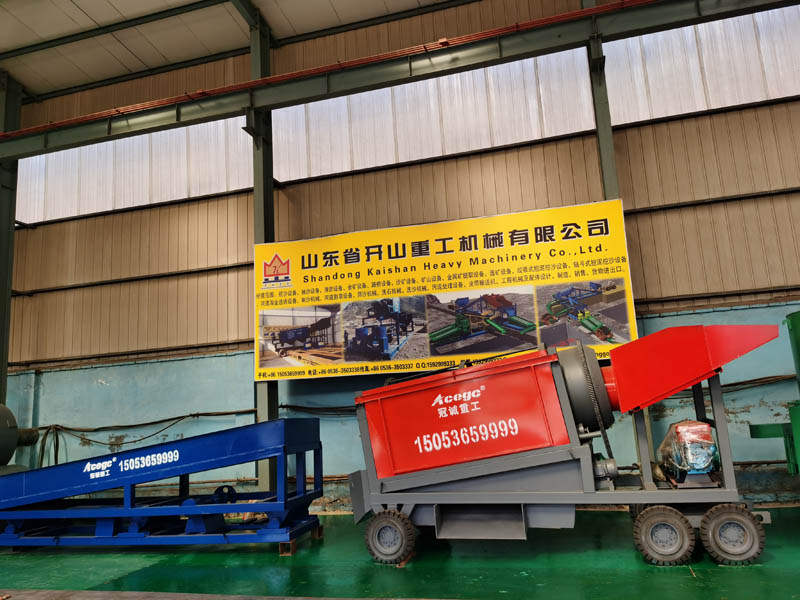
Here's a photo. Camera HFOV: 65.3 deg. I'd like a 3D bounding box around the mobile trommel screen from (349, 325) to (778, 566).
[{"bbox_3d":[1.822,1.665,7.284,4.800,2.337,1.633,-6,-10,18],"label":"mobile trommel screen"}]

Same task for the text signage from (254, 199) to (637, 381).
[{"bbox_3d":[0.453,-0.073,10.200,6.268,2.432,0.050,-5,-10,15],"label":"text signage"}]

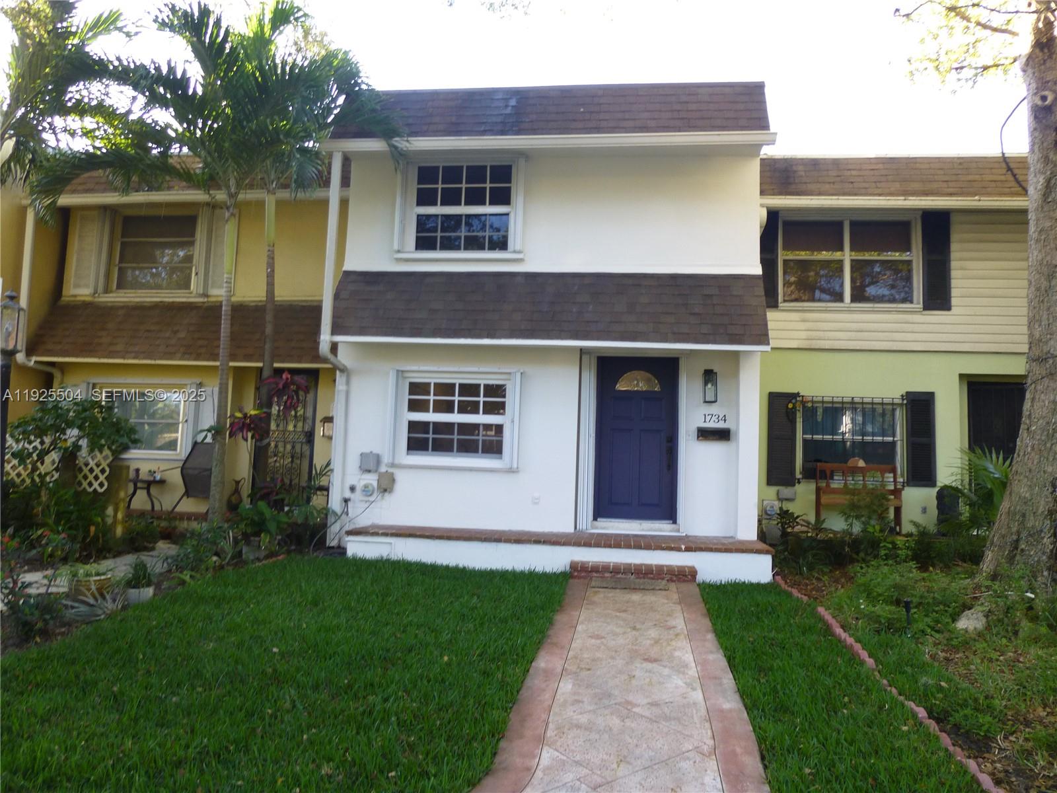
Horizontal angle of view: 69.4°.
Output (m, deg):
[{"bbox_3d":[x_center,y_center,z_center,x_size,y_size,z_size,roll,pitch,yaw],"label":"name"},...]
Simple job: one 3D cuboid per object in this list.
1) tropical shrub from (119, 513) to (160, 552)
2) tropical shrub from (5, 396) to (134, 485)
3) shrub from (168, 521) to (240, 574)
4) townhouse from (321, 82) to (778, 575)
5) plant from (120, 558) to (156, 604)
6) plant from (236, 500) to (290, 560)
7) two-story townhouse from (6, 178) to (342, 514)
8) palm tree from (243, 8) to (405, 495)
[{"bbox_3d":[-4.367,1.529,8.570,0.485,0.430,0.450,1,-4,7],"label":"tropical shrub"},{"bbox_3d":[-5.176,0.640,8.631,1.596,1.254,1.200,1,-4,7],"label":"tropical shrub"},{"bbox_3d":[-3.198,1.489,7.528,0.758,0.522,0.650,1,-4,7],"label":"shrub"},{"bbox_3d":[0.493,-0.805,12.372,5.420,5.980,7.500,1,-4,7],"label":"townhouse"},{"bbox_3d":[-3.152,1.489,6.160,0.306,0.366,0.270,1,-4,7],"label":"plant"},{"bbox_3d":[-2.925,1.468,8.407,0.629,0.665,0.550,1,-4,7],"label":"plant"},{"bbox_3d":[-4.837,-0.794,14.910,5.450,5.800,7.500,1,-4,7],"label":"two-story townhouse"},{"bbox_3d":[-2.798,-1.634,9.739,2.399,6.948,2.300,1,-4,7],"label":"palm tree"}]

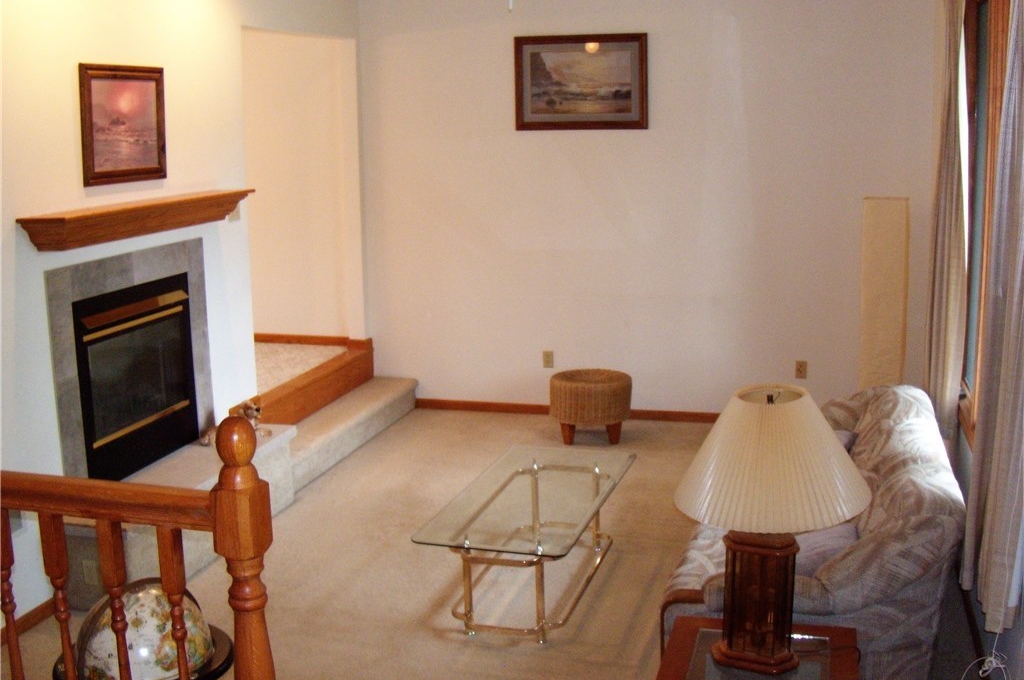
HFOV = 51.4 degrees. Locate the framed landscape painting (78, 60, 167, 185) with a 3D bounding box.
[{"bbox_3d":[-1.670,-0.930,4.593,0.030,0.495,0.590,2,12,16],"label":"framed landscape painting"}]

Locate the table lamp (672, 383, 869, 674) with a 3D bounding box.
[{"bbox_3d":[0.644,0.476,2.674,0.490,0.715,0.490,2,12,16],"label":"table lamp"}]

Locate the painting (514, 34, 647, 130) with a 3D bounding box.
[{"bbox_3d":[0.423,-1.593,6.596,0.830,0.580,0.030,2,12,16],"label":"painting"}]

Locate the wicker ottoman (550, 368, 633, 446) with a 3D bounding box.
[{"bbox_3d":[0.486,0.420,6.505,0.500,0.385,0.500,-1,11,0],"label":"wicker ottoman"}]

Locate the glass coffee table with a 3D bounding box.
[{"bbox_3d":[0.097,0.826,4.454,0.620,0.400,1.260,2,12,16],"label":"glass coffee table"}]

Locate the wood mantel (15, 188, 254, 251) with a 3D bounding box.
[{"bbox_3d":[-1.584,-0.548,4.735,0.180,0.145,1.550,2,12,16],"label":"wood mantel"}]

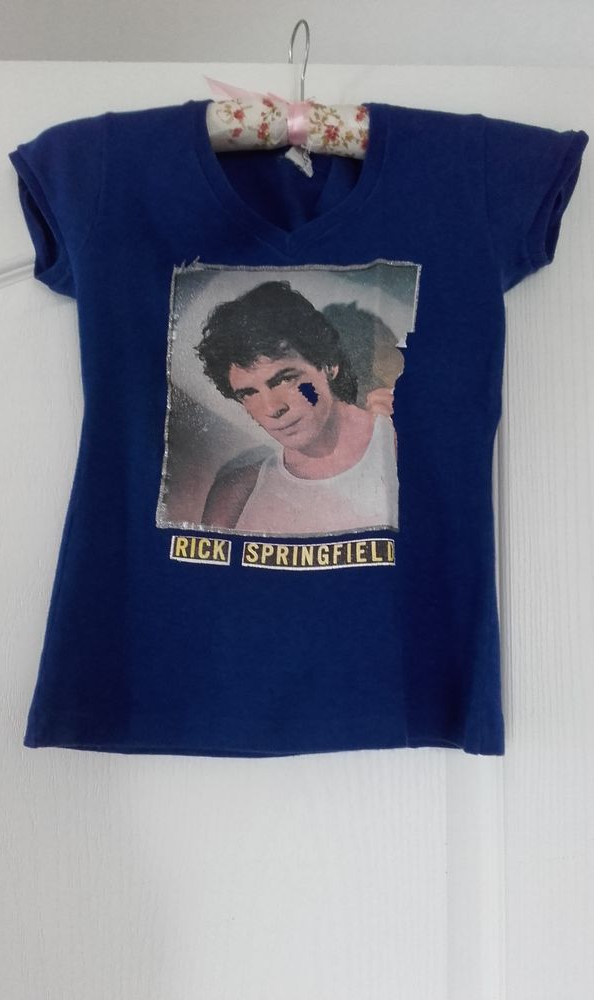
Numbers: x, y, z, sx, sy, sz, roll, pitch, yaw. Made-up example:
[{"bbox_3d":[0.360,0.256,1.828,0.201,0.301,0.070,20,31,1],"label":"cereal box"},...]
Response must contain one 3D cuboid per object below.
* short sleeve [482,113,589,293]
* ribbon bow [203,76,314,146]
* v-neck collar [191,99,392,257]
[{"bbox_3d":[0.224,-0.280,0.785,0.101,0.163,0.050,0,-4,0],"label":"short sleeve"},{"bbox_3d":[-0.037,-0.364,0.780,0.100,0.064,0.045,0,-4,0],"label":"ribbon bow"},{"bbox_3d":[-0.009,-0.298,0.772,0.187,0.145,0.050,0,-4,0],"label":"v-neck collar"}]

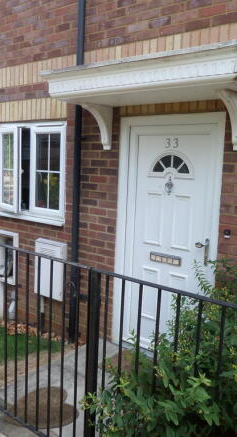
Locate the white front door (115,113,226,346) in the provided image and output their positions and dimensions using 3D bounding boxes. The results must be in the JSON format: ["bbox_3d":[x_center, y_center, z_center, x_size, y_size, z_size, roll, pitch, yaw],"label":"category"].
[{"bbox_3d":[0.368,0.200,3.386,0.975,2.075,0.095,8,10,39],"label":"white front door"}]

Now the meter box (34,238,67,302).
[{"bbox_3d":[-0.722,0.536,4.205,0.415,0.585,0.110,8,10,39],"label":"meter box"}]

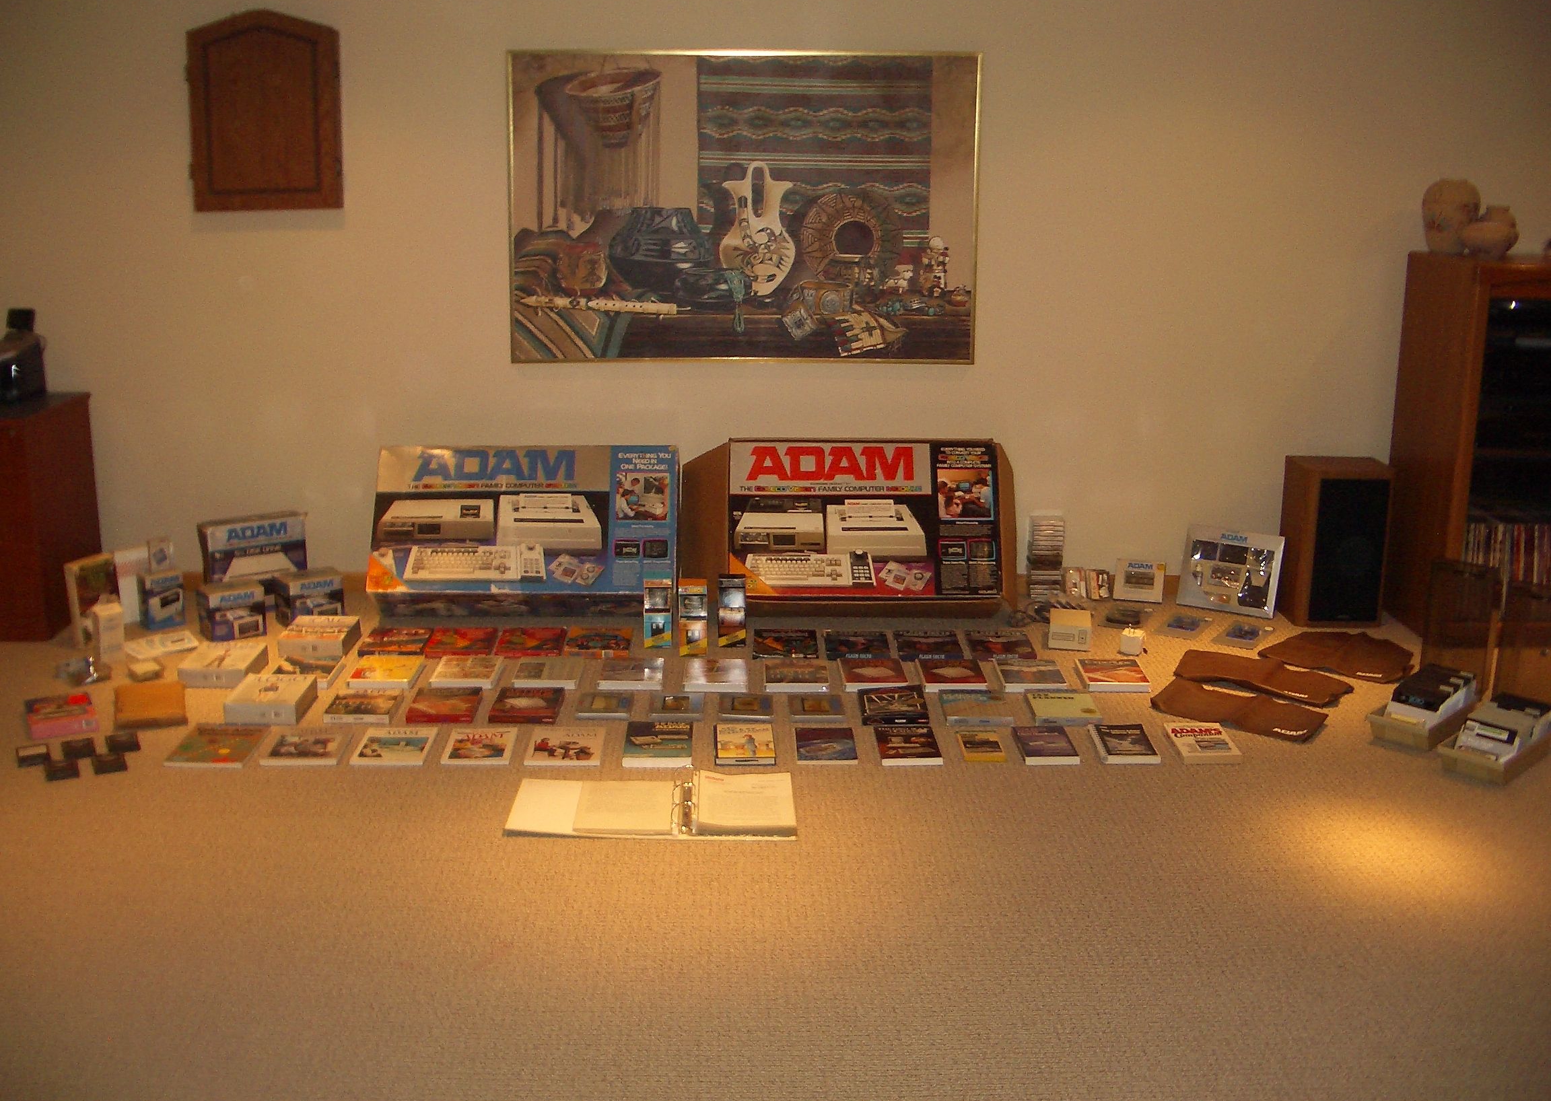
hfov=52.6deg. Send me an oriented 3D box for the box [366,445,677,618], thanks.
[{"bbox_3d":[-0.782,-0.058,4.970,0.951,0.494,0.230,0,-21,-2],"label":"box"}]

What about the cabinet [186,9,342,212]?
[{"bbox_3d":[-1.553,-1.349,4.808,0.466,0.601,0.095,0,14,-2],"label":"cabinet"}]

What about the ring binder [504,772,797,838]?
[{"bbox_3d":[-0.275,0.557,3.501,0.636,0.060,0.282,0,14,-2],"label":"ring binder"}]

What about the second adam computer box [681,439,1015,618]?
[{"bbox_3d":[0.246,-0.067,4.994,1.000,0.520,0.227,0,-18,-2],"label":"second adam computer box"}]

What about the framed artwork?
[{"bbox_3d":[-0.098,-1.080,4.965,1.468,0.973,0.030,0,14,-2],"label":"framed artwork"}]

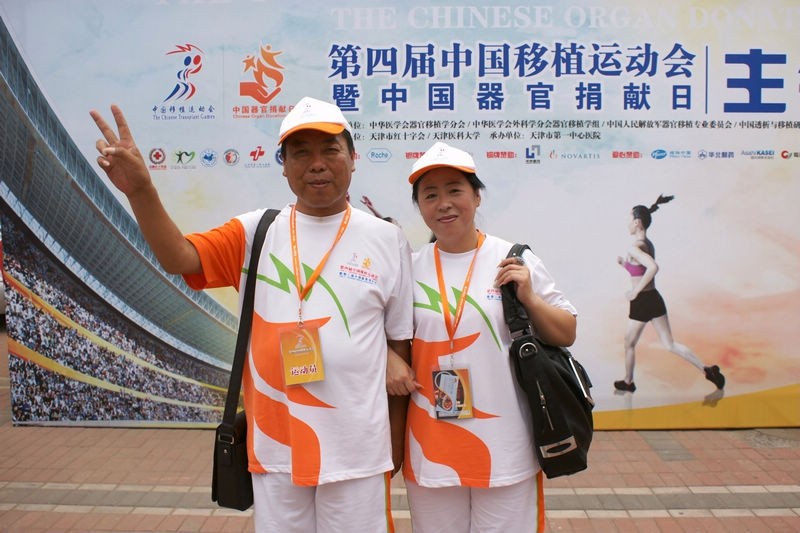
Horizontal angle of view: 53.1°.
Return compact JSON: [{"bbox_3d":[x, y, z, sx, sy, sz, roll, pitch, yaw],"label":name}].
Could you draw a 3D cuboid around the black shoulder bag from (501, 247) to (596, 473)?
[{"bbox_3d":[0.388,0.208,2.060,0.170,0.550,0.340,-12,4,15],"label":"black shoulder bag"}]

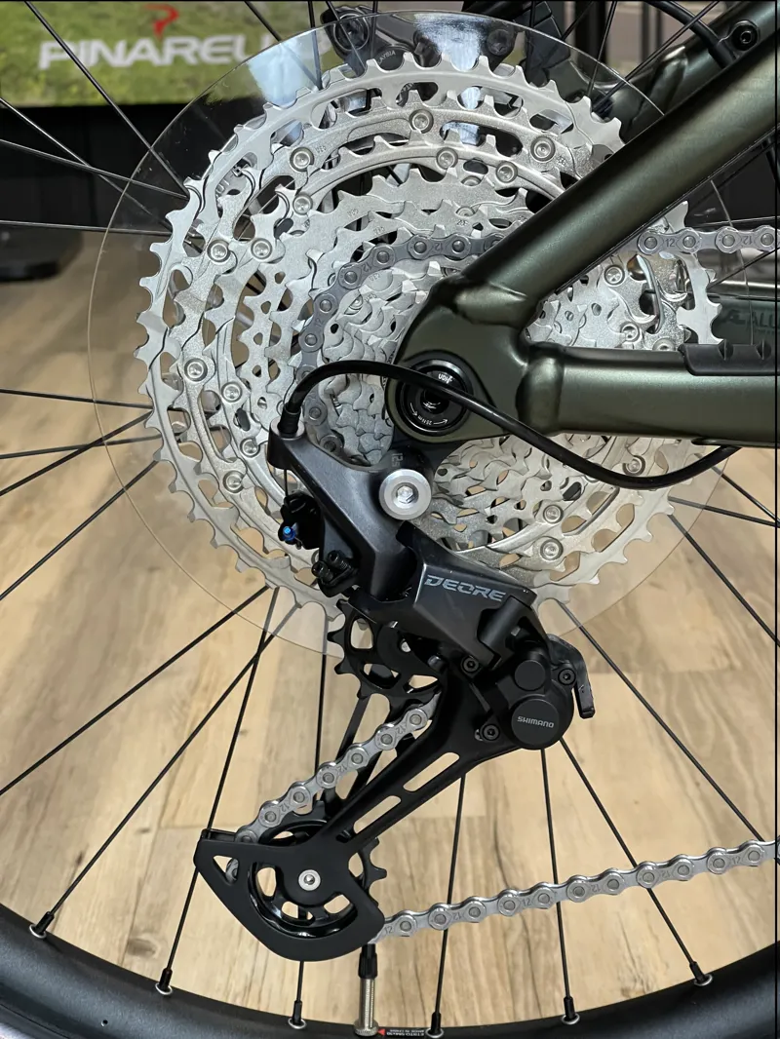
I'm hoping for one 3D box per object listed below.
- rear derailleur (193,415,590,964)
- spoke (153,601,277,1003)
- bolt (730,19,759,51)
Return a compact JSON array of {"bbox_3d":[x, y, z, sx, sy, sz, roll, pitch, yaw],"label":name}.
[{"bbox_3d":[0.000,0.064,0.651,0.138,0.196,0.062,0,15,0],"label":"rear derailleur"},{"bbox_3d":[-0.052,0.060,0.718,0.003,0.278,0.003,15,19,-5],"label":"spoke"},{"bbox_3d":[0.134,-0.182,0.726,0.011,0.011,0.008,0,15,0],"label":"bolt"}]

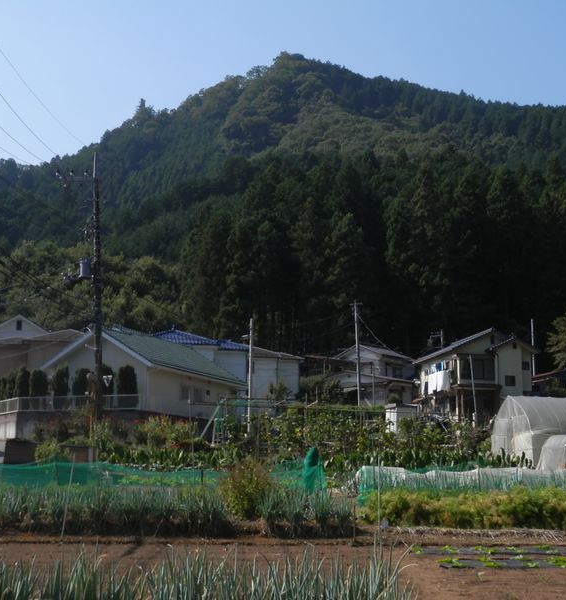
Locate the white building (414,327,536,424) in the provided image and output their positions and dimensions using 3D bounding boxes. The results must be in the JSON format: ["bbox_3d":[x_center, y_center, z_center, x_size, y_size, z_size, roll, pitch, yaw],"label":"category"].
[{"bbox_3d":[13.492,6.260,82.464,10.468,7.440,8.000,3,-9,-18],"label":"white building"}]

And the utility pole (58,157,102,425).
[{"bbox_3d":[-8.977,-0.509,46.122,1.950,12.310,0.700,0,-9,2],"label":"utility pole"}]

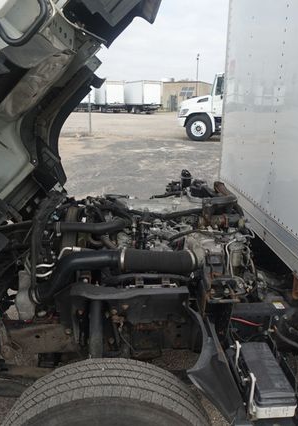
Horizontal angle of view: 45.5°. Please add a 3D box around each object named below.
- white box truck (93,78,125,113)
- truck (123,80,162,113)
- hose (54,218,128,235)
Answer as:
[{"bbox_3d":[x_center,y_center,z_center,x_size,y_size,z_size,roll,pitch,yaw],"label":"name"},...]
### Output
[{"bbox_3d":[-6.152,-15.411,47.541,2.500,3.700,9.500,-8,19,-25],"label":"white box truck"},{"bbox_3d":[-1.623,-15.045,46.418,2.500,3.700,9.300,-8,19,-25],"label":"truck"},{"bbox_3d":[-0.298,0.070,1.812,0.355,0.065,0.100,-1,17,-2],"label":"hose"}]

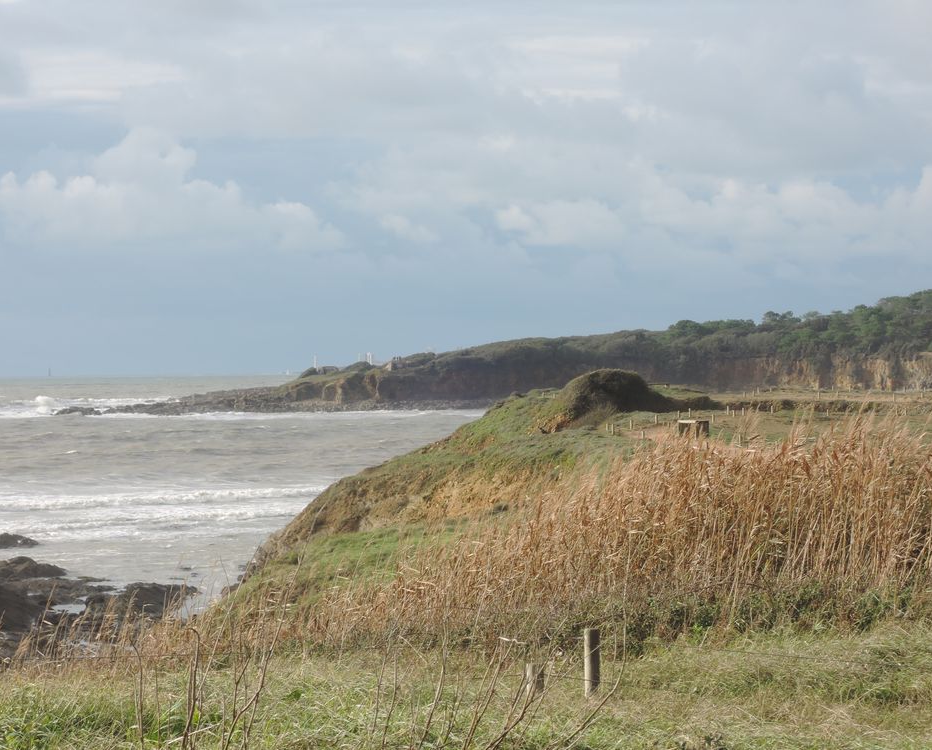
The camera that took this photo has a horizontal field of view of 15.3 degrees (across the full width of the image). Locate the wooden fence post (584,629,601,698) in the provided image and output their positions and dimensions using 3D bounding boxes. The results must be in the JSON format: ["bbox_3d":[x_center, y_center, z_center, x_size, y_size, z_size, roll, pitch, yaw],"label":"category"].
[{"bbox_3d":[0.877,2.008,24.000,0.107,0.505,0.107,-1,0,0],"label":"wooden fence post"}]

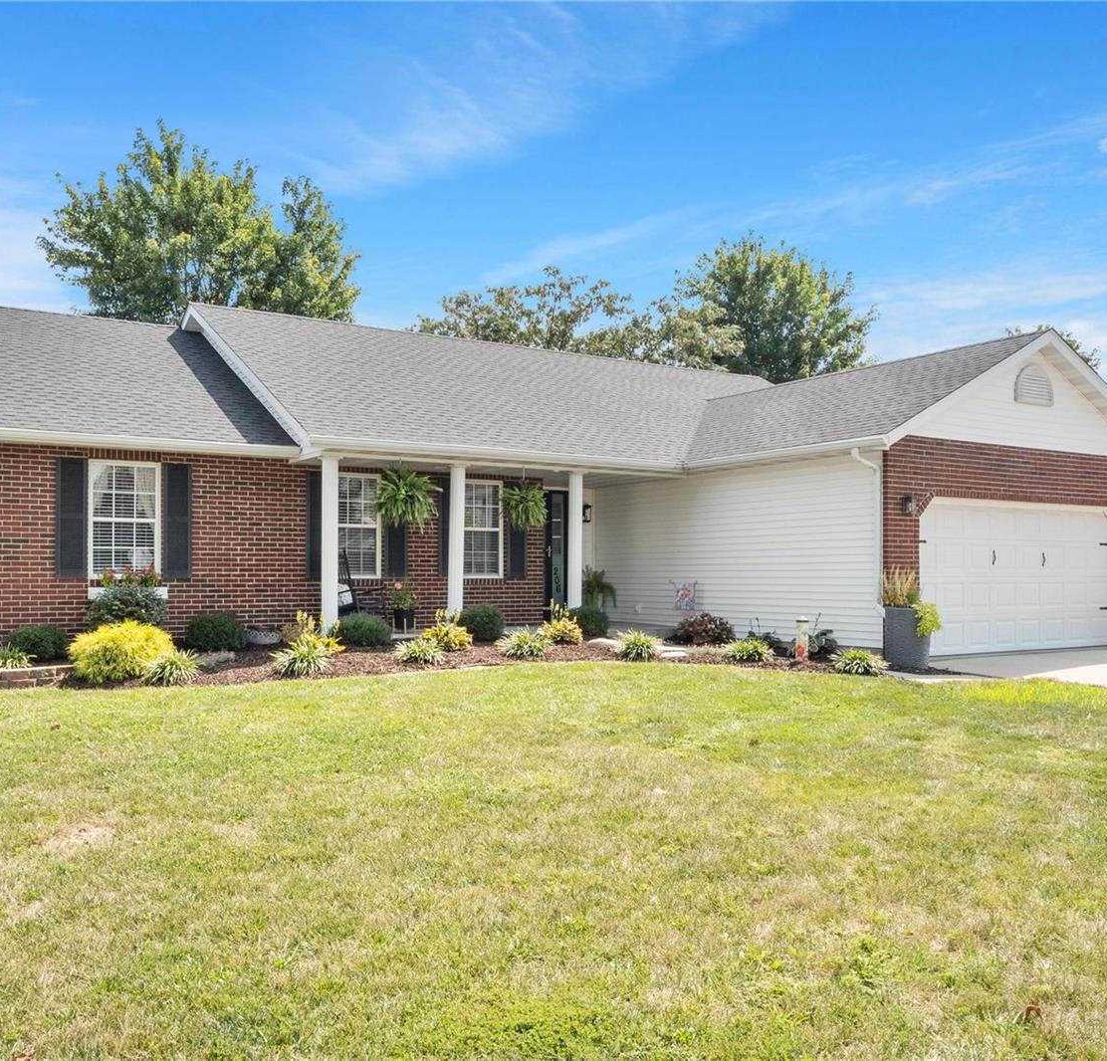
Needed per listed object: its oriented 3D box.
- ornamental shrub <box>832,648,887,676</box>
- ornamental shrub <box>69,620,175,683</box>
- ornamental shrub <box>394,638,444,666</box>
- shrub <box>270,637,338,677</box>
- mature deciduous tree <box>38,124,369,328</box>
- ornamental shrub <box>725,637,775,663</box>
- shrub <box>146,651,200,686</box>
[{"bbox_3d":[3.583,1.506,12.406,0.640,0.300,0.620,-1,-2,16],"label":"ornamental shrub"},{"bbox_3d":[-4.611,1.283,11.336,1.060,0.639,1.000,1,-3,-22],"label":"ornamental shrub"},{"bbox_3d":[-1.576,1.418,12.505,0.580,0.270,0.570,0,-2,-7],"label":"ornamental shrub"},{"bbox_3d":[-2.694,1.349,11.407,0.680,0.360,0.650,0,-2,-13],"label":"shrub"},{"bbox_3d":[-10.340,-4.715,31.006,9.400,14.385,9.200,1,-2,-19],"label":"mature deciduous tree"},{"bbox_3d":[2.437,1.491,13.193,0.610,0.322,0.580,0,-2,10],"label":"ornamental shrub"},{"bbox_3d":[-3.886,1.404,10.842,0.530,0.355,0.520,1,-3,-20],"label":"shrub"}]

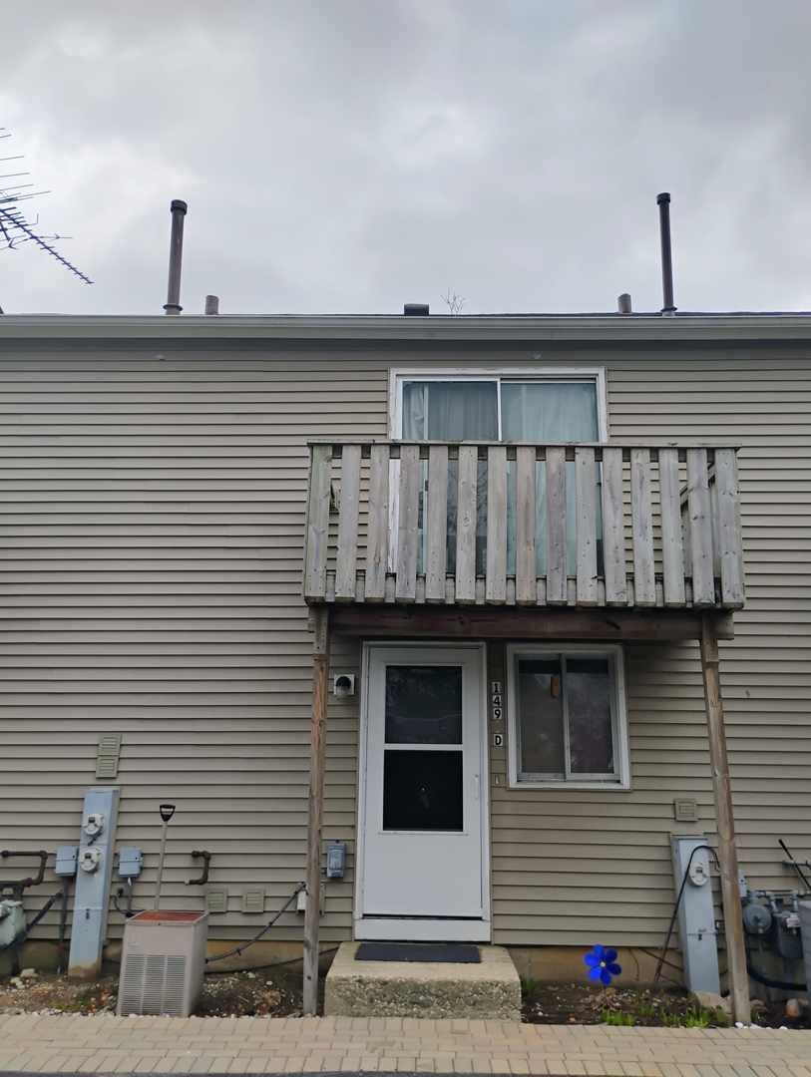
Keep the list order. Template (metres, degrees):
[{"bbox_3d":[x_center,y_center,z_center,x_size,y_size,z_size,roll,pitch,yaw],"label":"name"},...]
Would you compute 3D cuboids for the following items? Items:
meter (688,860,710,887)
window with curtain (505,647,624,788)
[{"bbox_3d":[2.152,2.448,6.382,0.150,0.160,0.110,0,-14,2],"label":"meter"},{"bbox_3d":[1.294,1.426,6.963,0.925,1.120,0.100,0,-14,2],"label":"window with curtain"}]

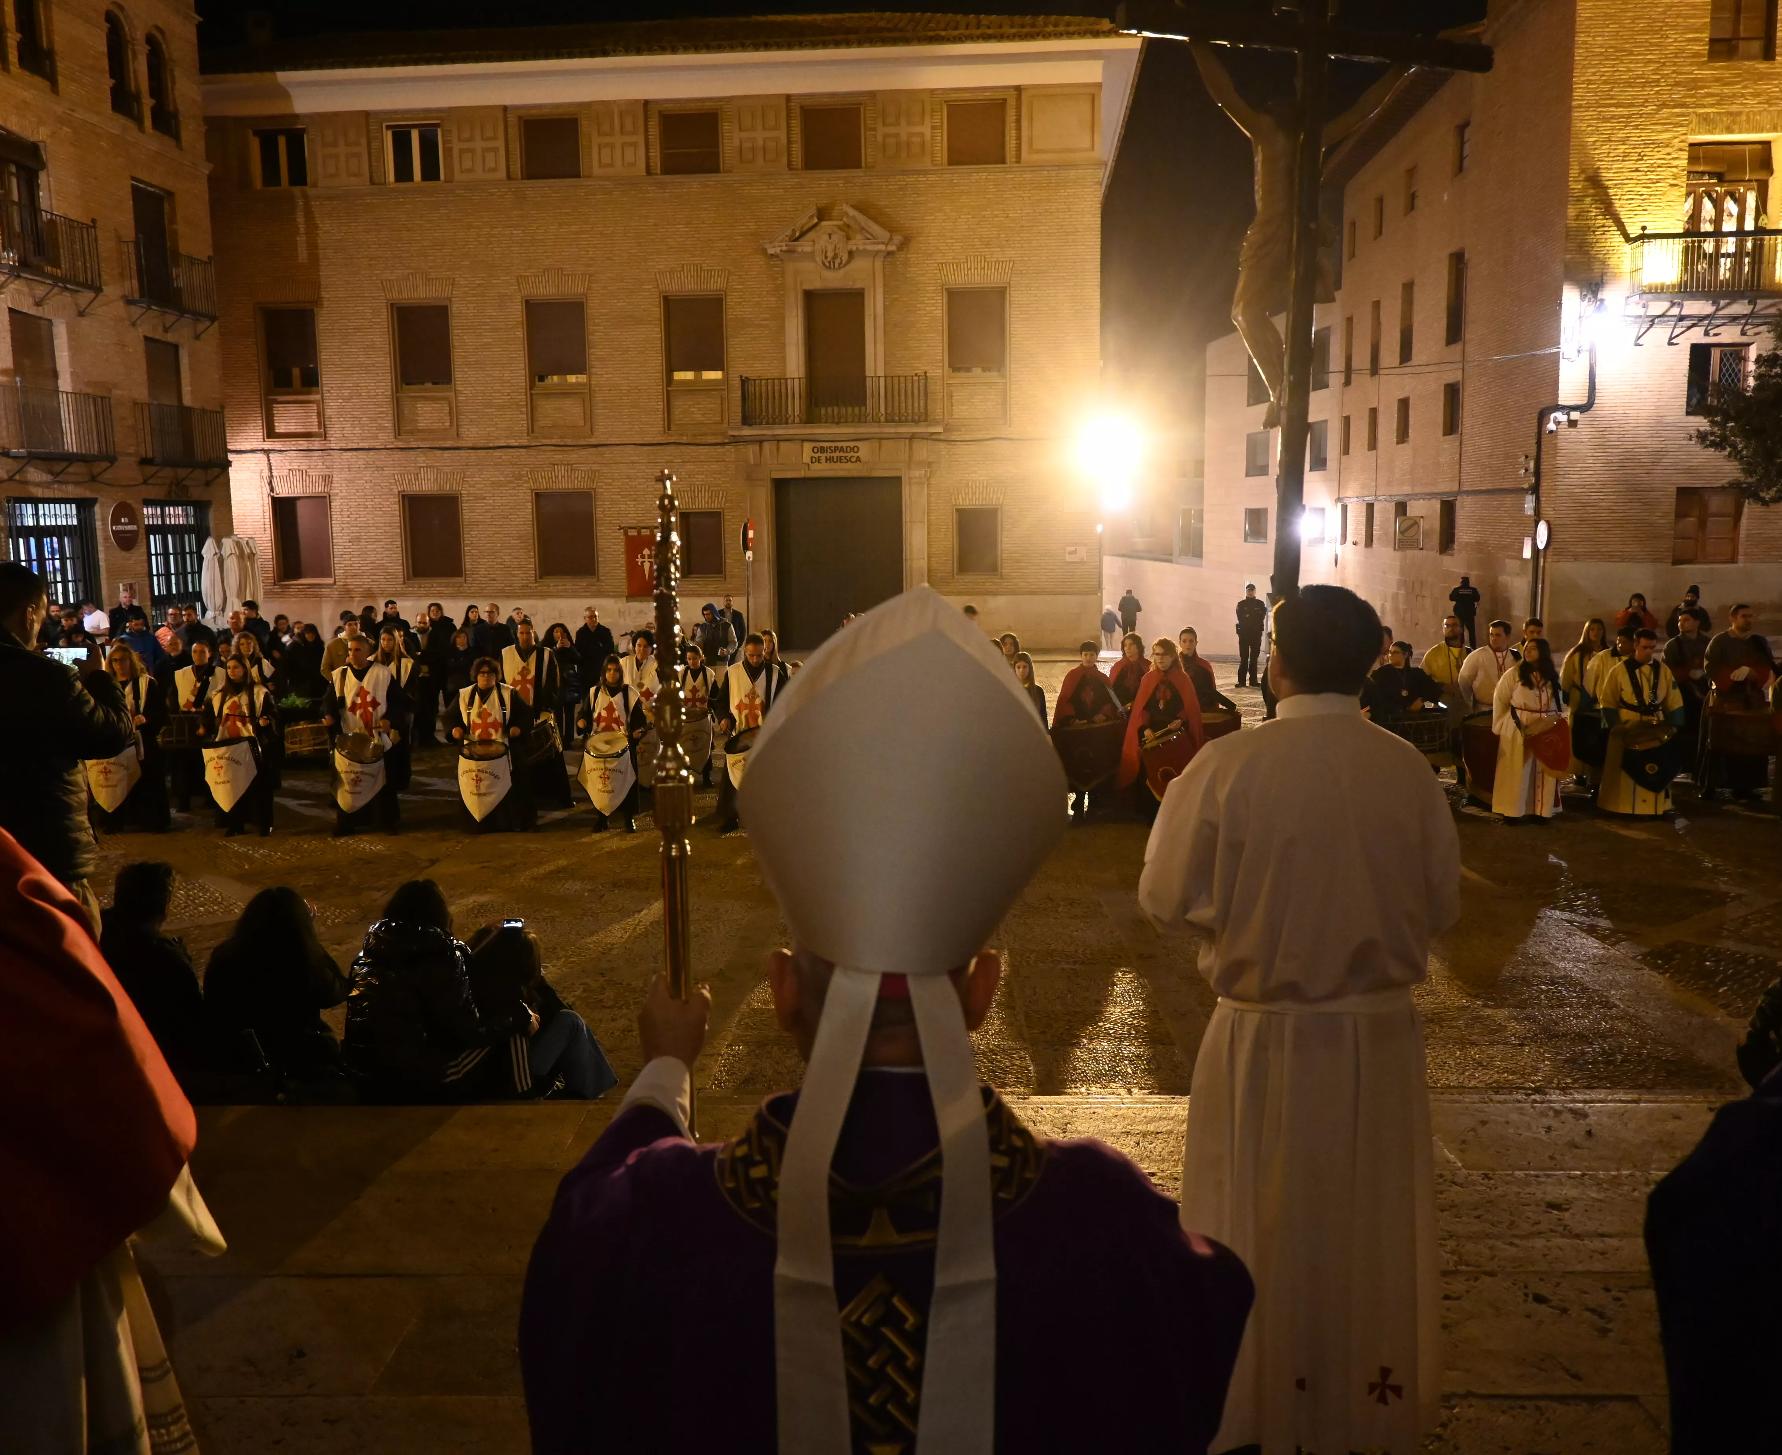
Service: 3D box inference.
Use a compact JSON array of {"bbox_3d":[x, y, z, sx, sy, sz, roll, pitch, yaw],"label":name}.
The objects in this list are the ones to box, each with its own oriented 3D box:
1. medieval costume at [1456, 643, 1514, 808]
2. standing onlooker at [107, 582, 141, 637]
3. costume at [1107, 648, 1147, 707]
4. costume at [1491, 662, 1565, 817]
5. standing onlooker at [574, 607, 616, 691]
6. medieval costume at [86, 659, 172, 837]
[{"bbox_3d":[5.763,-0.044,13.950,0.600,1.550,0.450,0,8,5],"label":"medieval costume"},{"bbox_3d":[-12.863,-1.219,24.500,0.520,1.820,0.350,-4,9,-22],"label":"standing onlooker"},{"bbox_3d":[2.414,-0.008,14.607,0.620,1.400,0.450,0,8,8],"label":"costume"},{"bbox_3d":[5.810,0.116,13.256,0.600,1.410,0.450,-2,8,-10],"label":"costume"},{"bbox_3d":[-3.889,-0.697,19.184,0.570,1.740,0.400,-1,8,-2],"label":"standing onlooker"},{"bbox_3d":[-7.073,0.219,13.548,0.640,1.530,0.470,-1,8,-4],"label":"medieval costume"}]

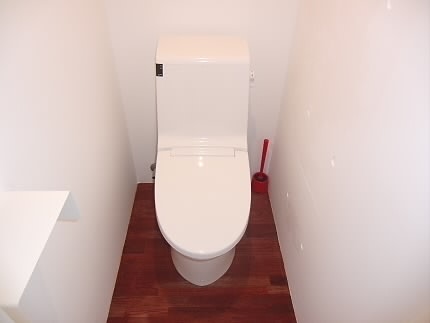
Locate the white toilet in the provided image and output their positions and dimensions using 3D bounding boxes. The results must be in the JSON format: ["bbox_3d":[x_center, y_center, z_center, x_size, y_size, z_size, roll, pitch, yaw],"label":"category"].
[{"bbox_3d":[-0.050,0.055,1.288,0.398,0.895,0.790,0,40,-3],"label":"white toilet"}]

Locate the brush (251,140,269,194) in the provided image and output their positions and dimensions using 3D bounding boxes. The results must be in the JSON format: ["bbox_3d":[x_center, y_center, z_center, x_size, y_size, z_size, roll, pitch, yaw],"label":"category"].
[{"bbox_3d":[0.279,0.021,1.747,0.095,0.375,0.097,0,40,-3],"label":"brush"}]

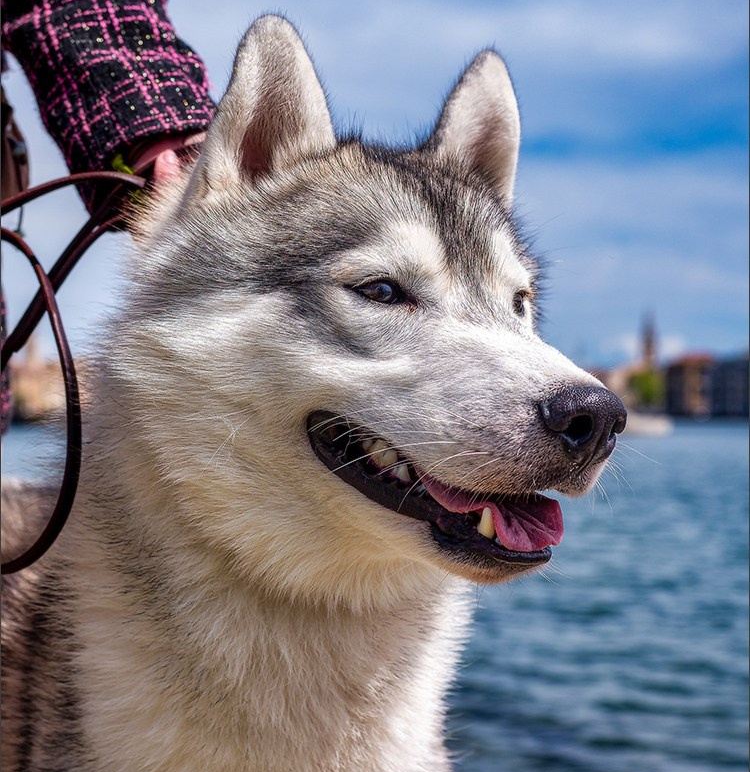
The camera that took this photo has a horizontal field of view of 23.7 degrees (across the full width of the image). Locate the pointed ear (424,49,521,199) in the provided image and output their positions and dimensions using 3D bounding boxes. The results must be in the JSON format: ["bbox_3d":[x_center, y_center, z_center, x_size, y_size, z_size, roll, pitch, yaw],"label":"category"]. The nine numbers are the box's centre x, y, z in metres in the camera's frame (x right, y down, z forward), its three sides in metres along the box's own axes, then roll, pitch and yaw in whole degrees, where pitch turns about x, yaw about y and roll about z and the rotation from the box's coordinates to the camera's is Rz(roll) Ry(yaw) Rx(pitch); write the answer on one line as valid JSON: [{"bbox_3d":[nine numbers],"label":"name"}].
[{"bbox_3d":[0.058,-0.151,1.040,0.043,0.090,0.064,-1,-1,42],"label":"pointed ear"}]

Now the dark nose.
[{"bbox_3d":[0.102,0.019,0.885,0.032,0.037,0.041,16,10,43],"label":"dark nose"}]

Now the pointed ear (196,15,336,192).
[{"bbox_3d":[-0.058,-0.151,0.955,0.068,0.093,0.045,1,-1,-30],"label":"pointed ear"}]

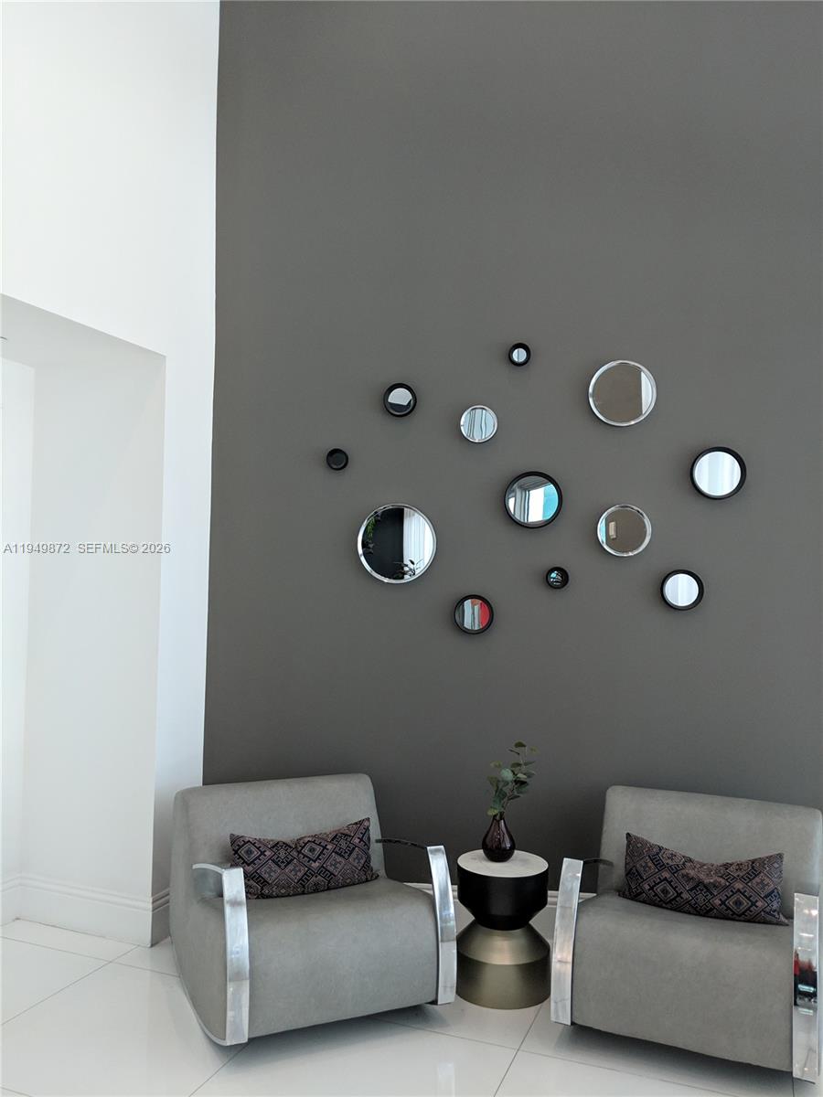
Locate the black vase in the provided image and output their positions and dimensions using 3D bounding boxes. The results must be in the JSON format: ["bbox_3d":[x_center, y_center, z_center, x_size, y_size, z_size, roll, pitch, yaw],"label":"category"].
[{"bbox_3d":[0.337,1.109,3.296,0.128,0.167,0.128,1,-3,0],"label":"black vase"}]

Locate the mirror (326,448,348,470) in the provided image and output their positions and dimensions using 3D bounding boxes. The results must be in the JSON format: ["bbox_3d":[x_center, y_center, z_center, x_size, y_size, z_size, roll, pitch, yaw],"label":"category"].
[{"bbox_3d":[-0.336,-0.401,3.825,0.099,0.099,0.035,0,-3,7],"label":"mirror"}]

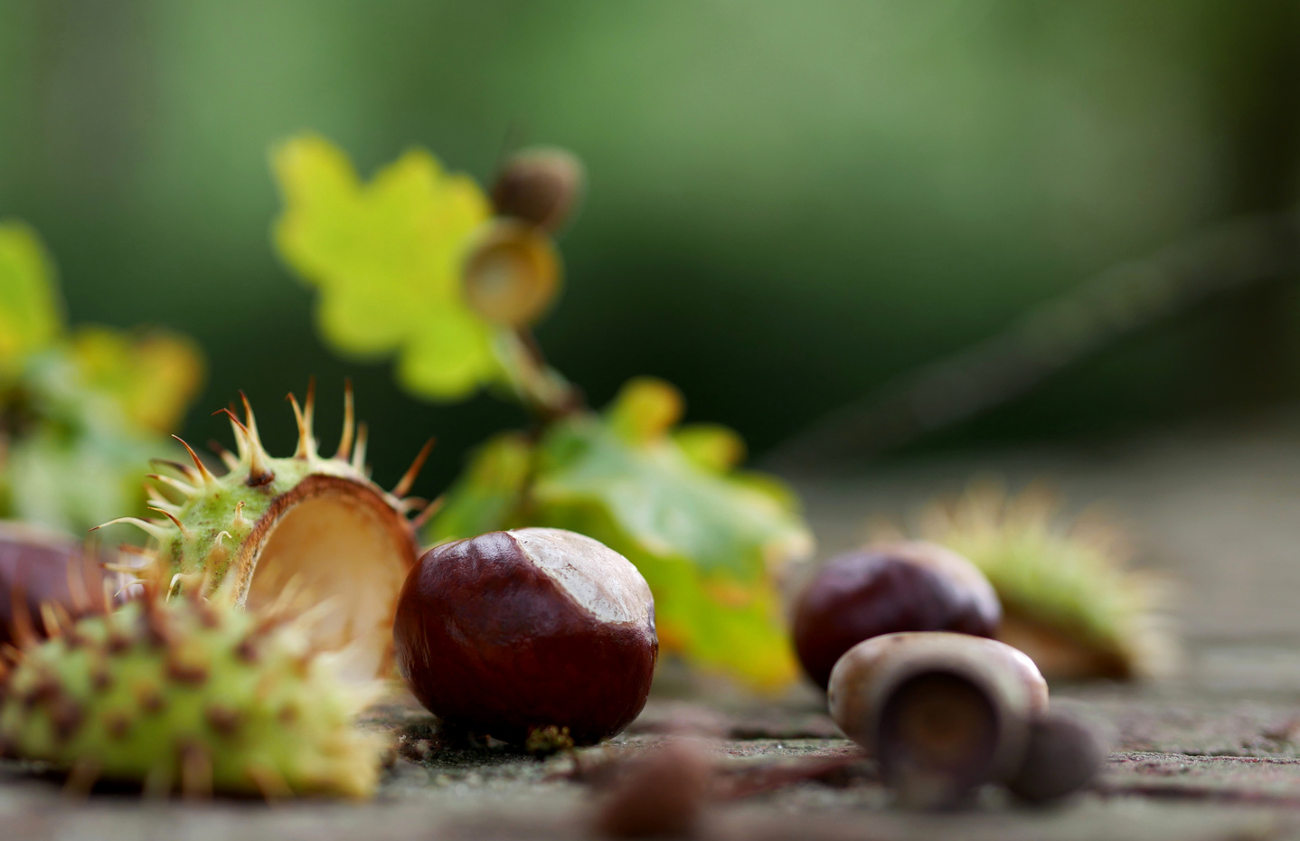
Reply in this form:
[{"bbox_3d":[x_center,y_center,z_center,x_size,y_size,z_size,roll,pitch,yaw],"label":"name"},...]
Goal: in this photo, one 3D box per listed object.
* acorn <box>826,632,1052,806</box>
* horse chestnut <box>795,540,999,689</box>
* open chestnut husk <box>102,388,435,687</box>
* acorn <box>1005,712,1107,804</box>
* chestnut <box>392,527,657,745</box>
[{"bbox_3d":[0.034,0.036,0.402,0.025,0.021,0.019,0,0,3],"label":"acorn"},{"bbox_3d":[0.036,0.029,0.488,0.030,0.025,0.028,0,0,0],"label":"horse chestnut"},{"bbox_3d":[-0.051,0.018,0.447,0.043,0.045,0.034,0,1,-41],"label":"open chestnut husk"},{"bbox_3d":[0.045,0.037,0.373,0.011,0.010,0.011,0,0,0],"label":"acorn"},{"bbox_3d":[-0.016,0.028,0.437,0.034,0.028,0.030,0,0,0],"label":"chestnut"}]

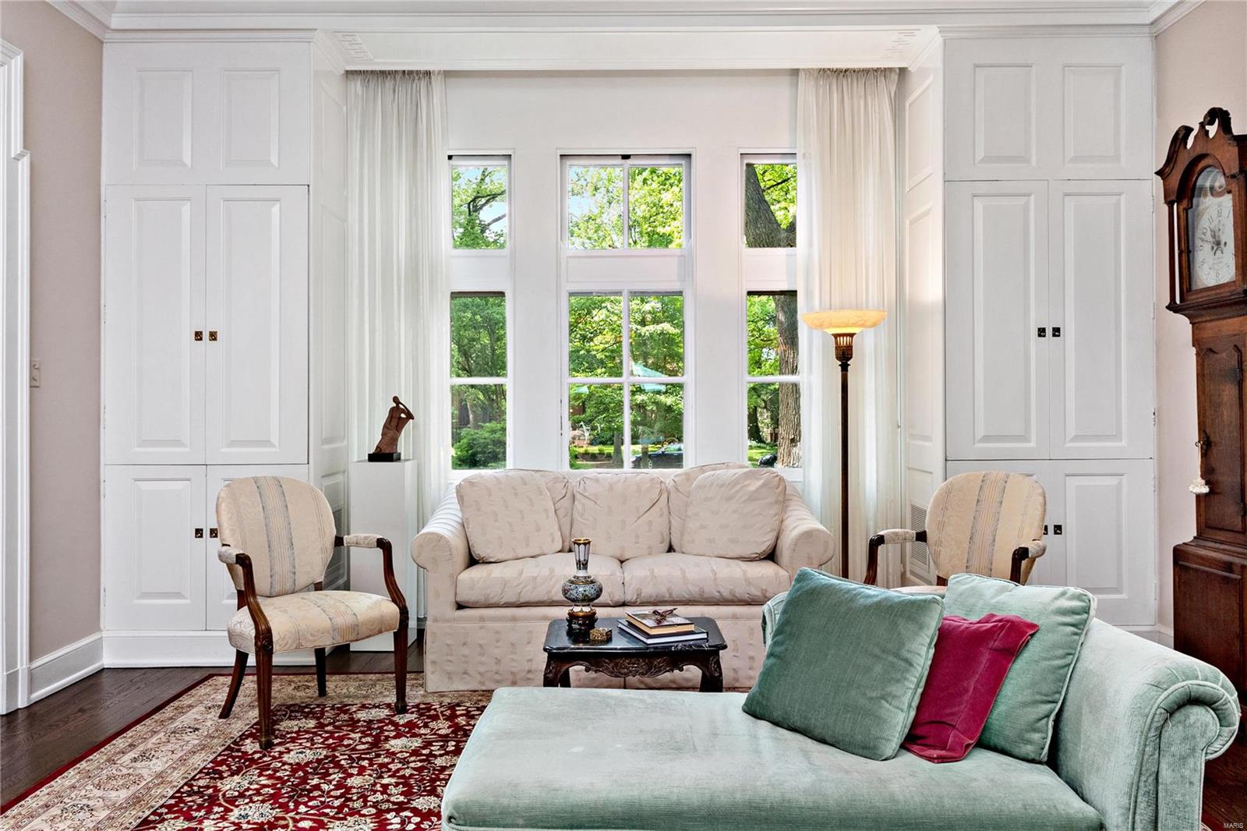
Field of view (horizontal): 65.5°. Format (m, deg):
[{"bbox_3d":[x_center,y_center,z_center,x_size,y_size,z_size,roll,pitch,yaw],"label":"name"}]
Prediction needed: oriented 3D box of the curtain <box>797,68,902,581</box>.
[{"bbox_3d":[1.228,-0.402,5.270,0.567,2.970,0.150,0,0,0],"label":"curtain"}]

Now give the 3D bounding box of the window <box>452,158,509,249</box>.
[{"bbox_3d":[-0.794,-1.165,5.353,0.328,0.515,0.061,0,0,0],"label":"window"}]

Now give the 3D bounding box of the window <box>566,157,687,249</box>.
[{"bbox_3d":[0.016,-1.190,5.450,0.696,0.531,0.090,0,0,0],"label":"window"}]

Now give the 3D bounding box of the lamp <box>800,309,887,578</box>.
[{"bbox_3d":[1.091,0.332,4.798,0.419,1.692,0.419,0,0,0],"label":"lamp"}]

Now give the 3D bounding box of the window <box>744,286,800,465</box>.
[{"bbox_3d":[0.846,-0.200,5.450,0.329,1.002,0.090,0,0,0],"label":"window"}]

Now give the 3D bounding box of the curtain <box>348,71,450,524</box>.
[{"bbox_3d":[-1.205,-0.382,5.202,0.545,2.959,0.141,0,0,0],"label":"curtain"}]

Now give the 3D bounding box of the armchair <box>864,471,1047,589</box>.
[{"bbox_3d":[1.312,0.715,3.808,0.561,0.929,0.601,0,0,-44],"label":"armchair"}]

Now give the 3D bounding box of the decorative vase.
[{"bbox_3d":[-0.143,0.599,3.370,0.140,0.328,0.140,0,0,0],"label":"decorative vase"}]

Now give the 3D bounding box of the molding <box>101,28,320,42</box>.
[{"bbox_3d":[-1.907,-1.763,4.500,1.000,0.061,0.056,0,0,0],"label":"molding"}]

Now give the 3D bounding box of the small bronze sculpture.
[{"bbox_3d":[-1.200,0.068,5.020,0.225,0.335,0.130,0,0,0],"label":"small bronze sculpture"}]

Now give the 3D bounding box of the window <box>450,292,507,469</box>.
[{"bbox_3d":[-0.813,-0.194,5.450,0.329,1.002,0.090,0,0,0],"label":"window"}]

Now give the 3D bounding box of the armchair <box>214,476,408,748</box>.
[{"bbox_3d":[-1.253,0.719,3.816,0.561,0.929,0.601,0,0,45],"label":"armchair"}]

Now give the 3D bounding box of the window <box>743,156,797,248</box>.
[{"bbox_3d":[0.832,-1.199,5.450,0.323,0.525,0.090,0,0,0],"label":"window"}]

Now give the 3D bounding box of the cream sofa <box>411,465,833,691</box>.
[{"bbox_3d":[0.000,0.722,4.616,1.808,0.919,0.939,0,0,-1],"label":"cream sofa"}]

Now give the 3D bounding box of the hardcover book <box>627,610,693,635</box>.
[{"bbox_3d":[0.127,0.737,3.472,0.170,0.026,0.258,0,0,-18],"label":"hardcover book"}]

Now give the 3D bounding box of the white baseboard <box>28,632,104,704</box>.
[{"bbox_3d":[-2.426,1.097,4.242,0.025,0.182,0.555,0,0,0],"label":"white baseboard"}]

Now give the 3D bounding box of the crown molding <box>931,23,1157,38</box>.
[{"bbox_3d":[1.946,-1.782,4.500,1.000,0.061,0.056,0,0,0],"label":"crown molding"}]

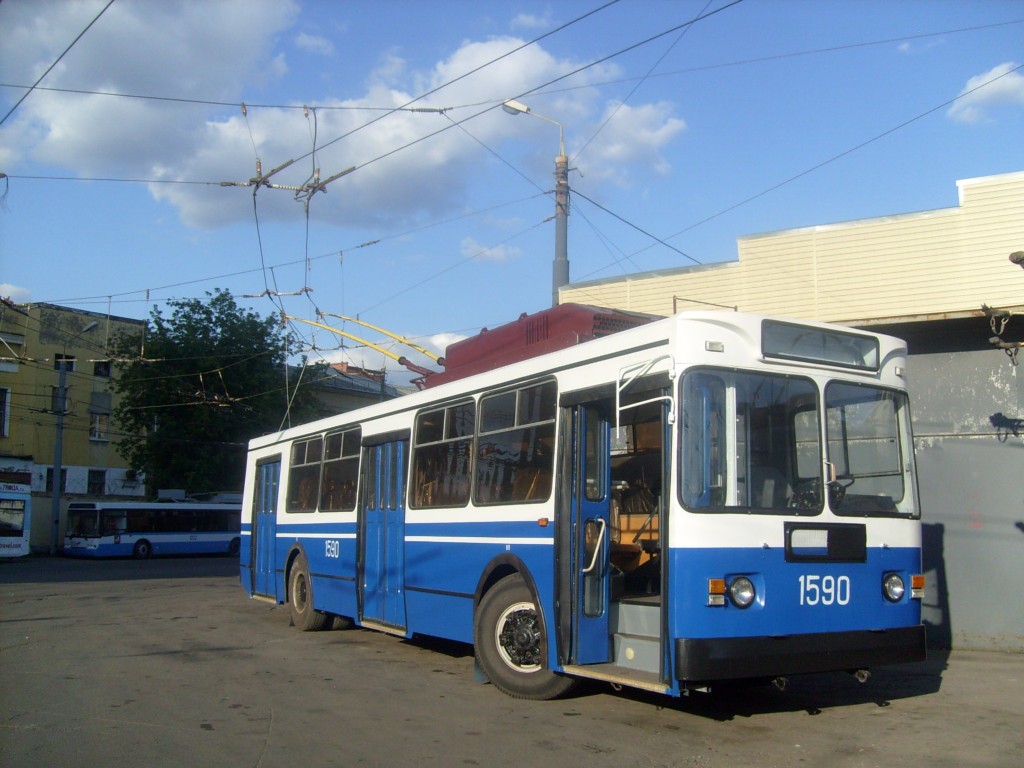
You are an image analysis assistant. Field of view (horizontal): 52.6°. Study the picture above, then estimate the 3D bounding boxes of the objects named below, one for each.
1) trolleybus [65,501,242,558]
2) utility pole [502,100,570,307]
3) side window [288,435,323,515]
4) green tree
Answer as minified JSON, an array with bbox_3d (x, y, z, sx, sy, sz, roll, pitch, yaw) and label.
[{"bbox_3d":[-17.297,7.646,54.825,2.500,3.000,12.000,-5,-10,35],"label":"trolleybus"},{"bbox_3d":[0.537,-0.871,21.360,1.420,10.400,0.450,3,-8,-17],"label":"utility pole"},{"bbox_3d":[-2.848,1.241,14.191,0.080,1.060,1.320,8,-10,-28],"label":"side window"},{"bbox_3d":[-17.832,2.157,63.302,12.600,16.100,12.000,0,-8,0],"label":"green tree"}]

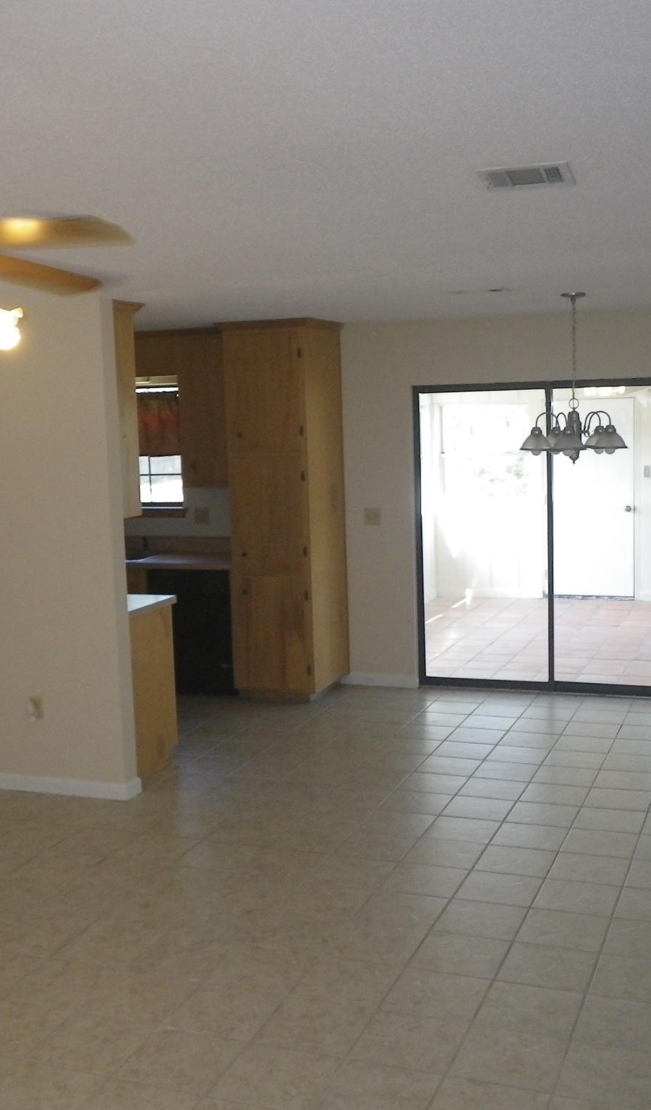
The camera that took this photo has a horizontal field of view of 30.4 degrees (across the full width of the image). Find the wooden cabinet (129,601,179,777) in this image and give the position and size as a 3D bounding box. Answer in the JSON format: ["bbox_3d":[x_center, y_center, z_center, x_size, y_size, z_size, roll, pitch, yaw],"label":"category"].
[{"bbox_3d":[-1.228,0.705,6.425,0.700,0.913,0.609,1,7,21],"label":"wooden cabinet"}]

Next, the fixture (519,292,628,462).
[{"bbox_3d":[1.332,-0.935,6.418,0.575,0.907,0.575,1,7,21],"label":"fixture"}]

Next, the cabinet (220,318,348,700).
[{"bbox_3d":[-0.266,-0.296,8.046,0.618,2.471,0.639,1,7,21],"label":"cabinet"}]

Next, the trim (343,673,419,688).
[{"bbox_3d":[0.364,0.863,8.282,0.542,0.082,0.018,1,7,21],"label":"trim"}]

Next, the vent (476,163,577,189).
[{"bbox_3d":[0.678,-1.269,4.025,0.300,0.020,0.175,1,-6,21],"label":"vent"}]

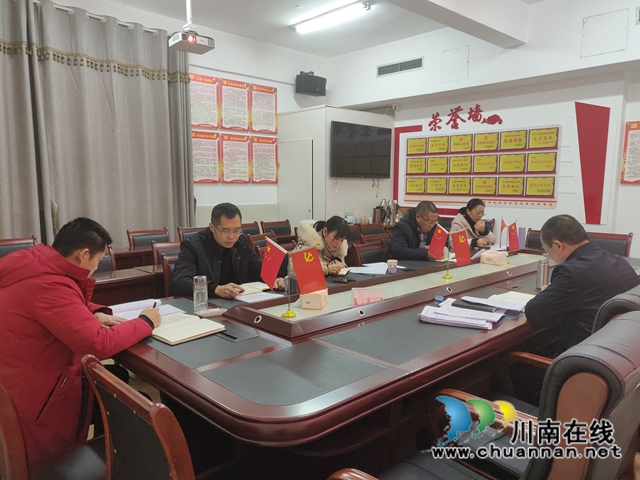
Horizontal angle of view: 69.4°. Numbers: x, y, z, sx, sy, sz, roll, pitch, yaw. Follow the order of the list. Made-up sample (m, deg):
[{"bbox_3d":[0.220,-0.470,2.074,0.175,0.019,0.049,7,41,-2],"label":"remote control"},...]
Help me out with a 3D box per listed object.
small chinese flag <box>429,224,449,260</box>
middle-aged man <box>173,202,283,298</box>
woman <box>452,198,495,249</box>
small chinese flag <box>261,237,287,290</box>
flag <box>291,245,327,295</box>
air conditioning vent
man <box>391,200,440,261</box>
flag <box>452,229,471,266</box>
[{"bbox_3d":[0.793,0.023,3.114,0.010,0.206,0.139,-3,27,-25],"label":"small chinese flag"},{"bbox_3d":[-0.647,0.414,2.900,0.610,1.290,0.720,-5,9,-38],"label":"middle-aged man"},{"bbox_3d":[1.581,0.203,4.899,0.490,1.240,0.670,-6,9,-43],"label":"woman"},{"bbox_3d":[-0.233,0.120,2.195,0.010,0.206,0.139,-7,31,-46],"label":"small chinese flag"},{"bbox_3d":[-0.051,0.141,2.039,0.139,0.200,0.010,-17,-5,37],"label":"flag"},{"bbox_3d":[1.199,-2.574,6.914,0.040,0.150,0.860,-6,9,-43],"label":"air conditioning vent"},{"bbox_3d":[0.834,0.287,4.180,0.560,1.250,0.720,-6,9,-43],"label":"man"},{"bbox_3d":[0.893,0.049,2.900,0.010,0.206,0.139,-3,-11,-25],"label":"flag"}]

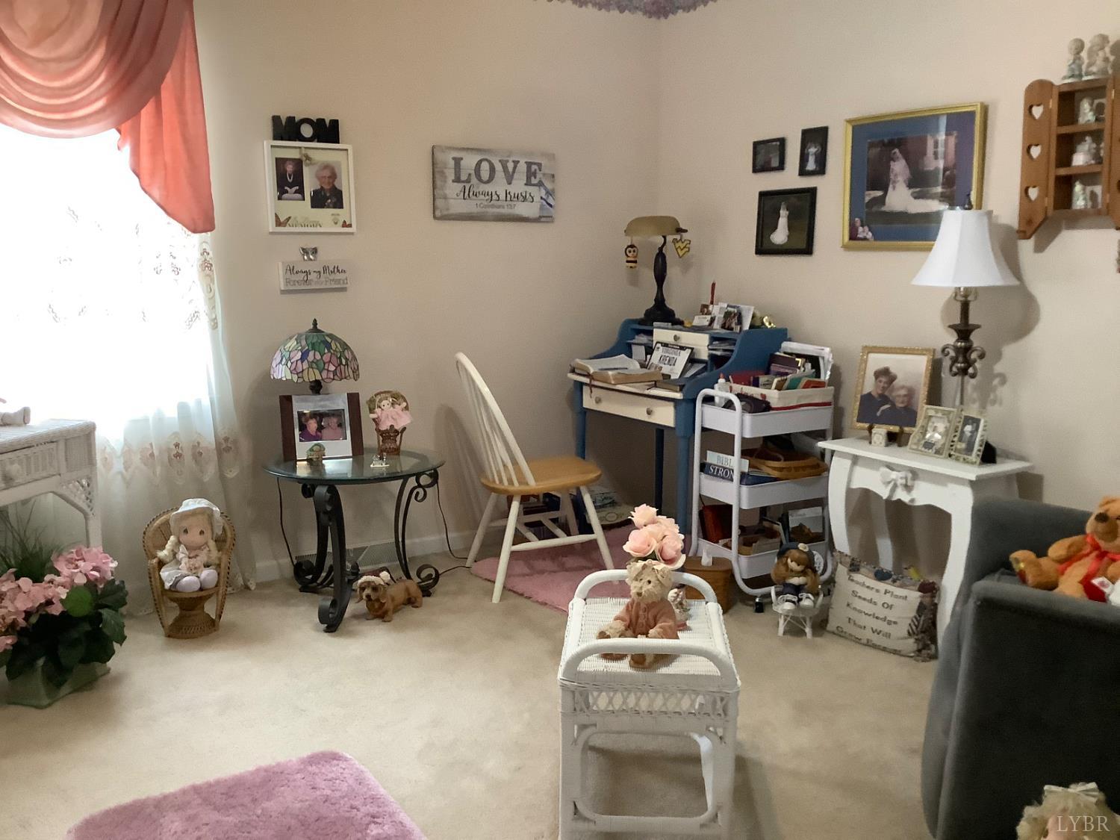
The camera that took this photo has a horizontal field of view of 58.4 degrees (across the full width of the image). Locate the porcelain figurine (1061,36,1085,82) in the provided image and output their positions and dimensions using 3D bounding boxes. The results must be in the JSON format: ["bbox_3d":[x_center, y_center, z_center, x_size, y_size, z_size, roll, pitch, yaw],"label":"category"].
[{"bbox_3d":[1.480,-1.037,2.890,0.052,0.120,0.055,-6,11,-31],"label":"porcelain figurine"}]

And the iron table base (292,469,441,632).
[{"bbox_3d":[-0.693,0.420,3.560,0.500,0.507,0.463,-1,9,-6],"label":"iron table base"}]

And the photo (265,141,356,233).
[{"bbox_3d":[-0.950,-0.890,3.853,0.338,0.332,0.030,-6,11,-31],"label":"photo"}]

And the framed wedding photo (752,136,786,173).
[{"bbox_3d":[0.836,-1.069,4.052,0.018,0.128,0.183,-6,11,-31],"label":"framed wedding photo"}]

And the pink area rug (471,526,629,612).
[{"bbox_3d":[0.213,0.603,4.242,1.000,0.025,0.770,-8,13,-42],"label":"pink area rug"}]

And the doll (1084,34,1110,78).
[{"bbox_3d":[1.441,-0.973,2.687,0.054,0.116,0.062,-9,13,-43],"label":"doll"}]

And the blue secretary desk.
[{"bbox_3d":[0.479,0.088,4.347,0.490,1.005,0.890,-6,11,-31],"label":"blue secretary desk"}]

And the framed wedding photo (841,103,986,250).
[{"bbox_3d":[1.147,-0.792,3.332,0.030,0.444,0.566,-6,11,-30],"label":"framed wedding photo"}]

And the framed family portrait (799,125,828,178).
[{"bbox_3d":[0.966,-1.029,3.842,0.018,0.179,0.137,-6,11,-31],"label":"framed family portrait"}]

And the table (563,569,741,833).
[{"bbox_3d":[0.203,0.670,2.378,0.385,0.520,0.485,1,10,4],"label":"table"}]

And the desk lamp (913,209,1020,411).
[{"bbox_3d":[1.220,-0.245,3.005,0.316,0.771,0.316,-6,11,-30],"label":"desk lamp"}]

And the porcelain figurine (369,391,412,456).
[{"bbox_3d":[-0.627,0.010,3.695,0.152,0.230,0.113,-1,9,-7],"label":"porcelain figurine"}]

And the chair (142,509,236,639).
[{"bbox_3d":[-1.248,0.502,3.375,0.287,0.407,0.231,-7,11,-35],"label":"chair"}]

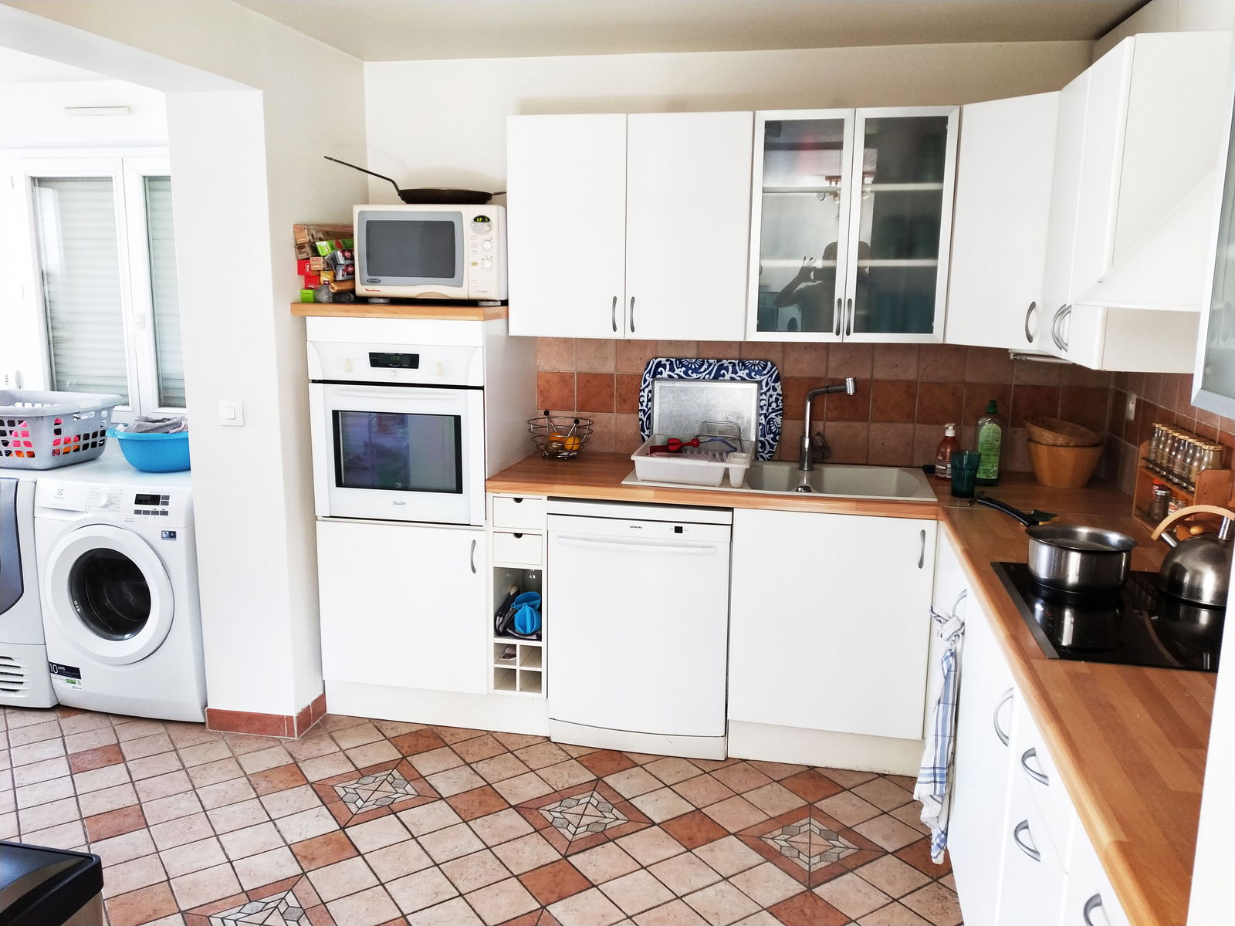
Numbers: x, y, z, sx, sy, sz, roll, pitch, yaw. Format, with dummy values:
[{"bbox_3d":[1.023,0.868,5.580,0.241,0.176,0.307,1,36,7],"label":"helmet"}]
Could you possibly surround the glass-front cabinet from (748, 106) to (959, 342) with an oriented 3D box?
[{"bbox_3d":[0.751,-0.759,2.722,0.600,0.700,0.380,3,11,10],"label":"glass-front cabinet"}]

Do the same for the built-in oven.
[{"bbox_3d":[-0.673,-0.143,3.031,0.625,0.610,0.550,3,11,14],"label":"built-in oven"}]

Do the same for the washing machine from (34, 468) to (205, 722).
[{"bbox_3d":[-1.724,0.443,3.247,0.645,0.880,0.600,3,11,14],"label":"washing machine"}]

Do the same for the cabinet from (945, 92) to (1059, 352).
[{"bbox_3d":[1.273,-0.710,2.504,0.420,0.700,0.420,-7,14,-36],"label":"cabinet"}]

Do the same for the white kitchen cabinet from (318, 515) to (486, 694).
[{"bbox_3d":[-0.671,0.453,3.169,0.630,0.585,0.580,3,11,14],"label":"white kitchen cabinet"}]

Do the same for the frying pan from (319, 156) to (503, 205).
[{"bbox_3d":[-0.699,-0.959,2.794,0.540,0.145,0.320,1,11,2],"label":"frying pan"}]

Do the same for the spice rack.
[{"bbox_3d":[1.437,0.081,2.109,0.085,0.205,0.390,3,11,14],"label":"spice rack"}]

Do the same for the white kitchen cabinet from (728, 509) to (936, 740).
[{"bbox_3d":[0.722,0.458,2.825,0.610,0.710,0.580,3,11,14],"label":"white kitchen cabinet"}]

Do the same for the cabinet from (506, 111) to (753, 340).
[{"bbox_3d":[0.062,-0.792,2.840,0.800,0.700,0.380,3,11,10],"label":"cabinet"}]

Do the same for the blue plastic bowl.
[{"bbox_3d":[-1.607,-0.064,2.990,0.400,0.150,0.380,1,11,0],"label":"blue plastic bowl"}]

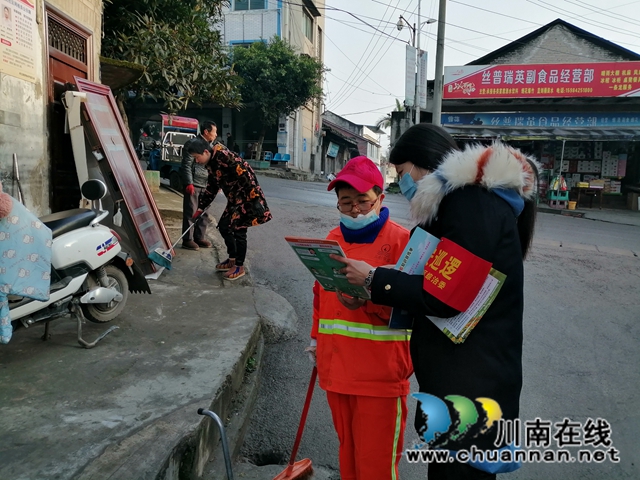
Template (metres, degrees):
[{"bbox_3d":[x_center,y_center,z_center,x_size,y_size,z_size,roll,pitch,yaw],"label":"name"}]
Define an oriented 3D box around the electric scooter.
[{"bbox_3d":[-1.637,0.127,2.745,0.680,1.080,1.680,5,8,20],"label":"electric scooter"}]

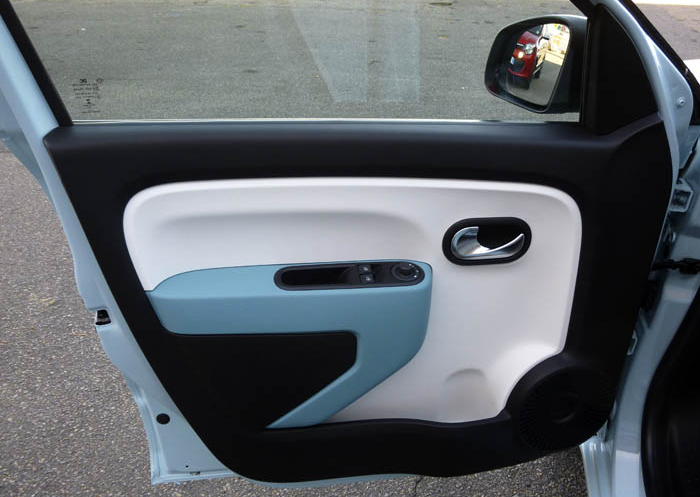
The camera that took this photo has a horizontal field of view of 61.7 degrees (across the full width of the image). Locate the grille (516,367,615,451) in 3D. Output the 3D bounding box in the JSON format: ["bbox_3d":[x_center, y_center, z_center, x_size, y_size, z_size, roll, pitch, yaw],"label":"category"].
[{"bbox_3d":[0.385,0.286,1.043,0.178,0.178,0.030,-2,23,-4],"label":"grille"}]

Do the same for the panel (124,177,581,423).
[{"bbox_3d":[0.012,0.092,0.968,0.730,0.425,0.100,-2,24,-4],"label":"panel"}]

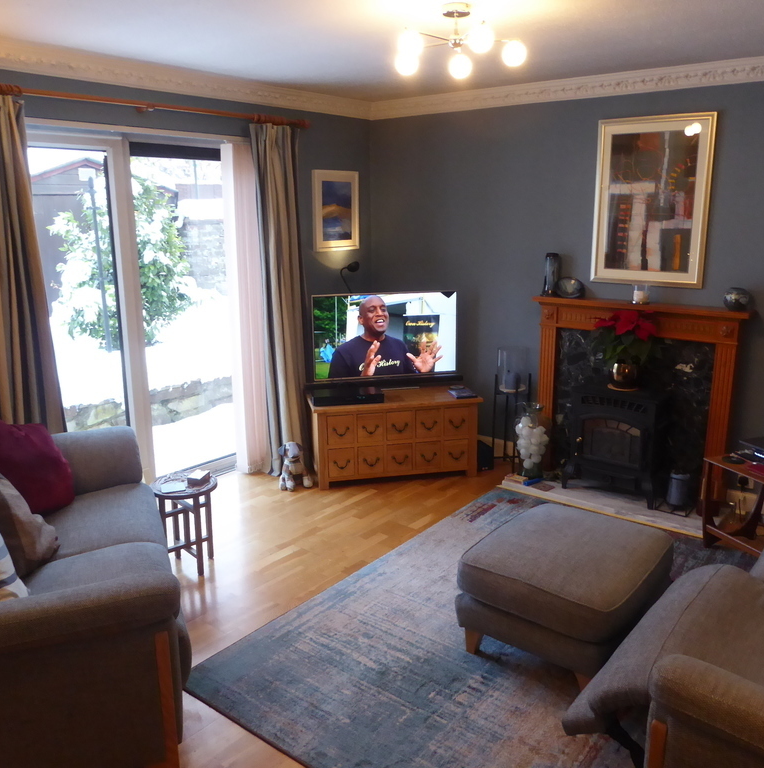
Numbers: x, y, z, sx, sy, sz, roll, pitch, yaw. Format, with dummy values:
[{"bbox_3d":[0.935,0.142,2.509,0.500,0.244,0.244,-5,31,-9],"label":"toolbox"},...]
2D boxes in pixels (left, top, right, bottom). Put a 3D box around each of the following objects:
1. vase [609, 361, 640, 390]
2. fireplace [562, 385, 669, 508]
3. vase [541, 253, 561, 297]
[{"bbox_3d":[1.389,-0.046,4.226,0.178,0.145,0.178,11,17,39],"label":"vase"},{"bbox_3d":[1.353,0.341,4.270,0.510,0.623,0.255,10,17,36],"label":"fireplace"},{"bbox_3d":[1.031,-0.665,4.516,0.100,0.269,0.100,10,17,36],"label":"vase"}]

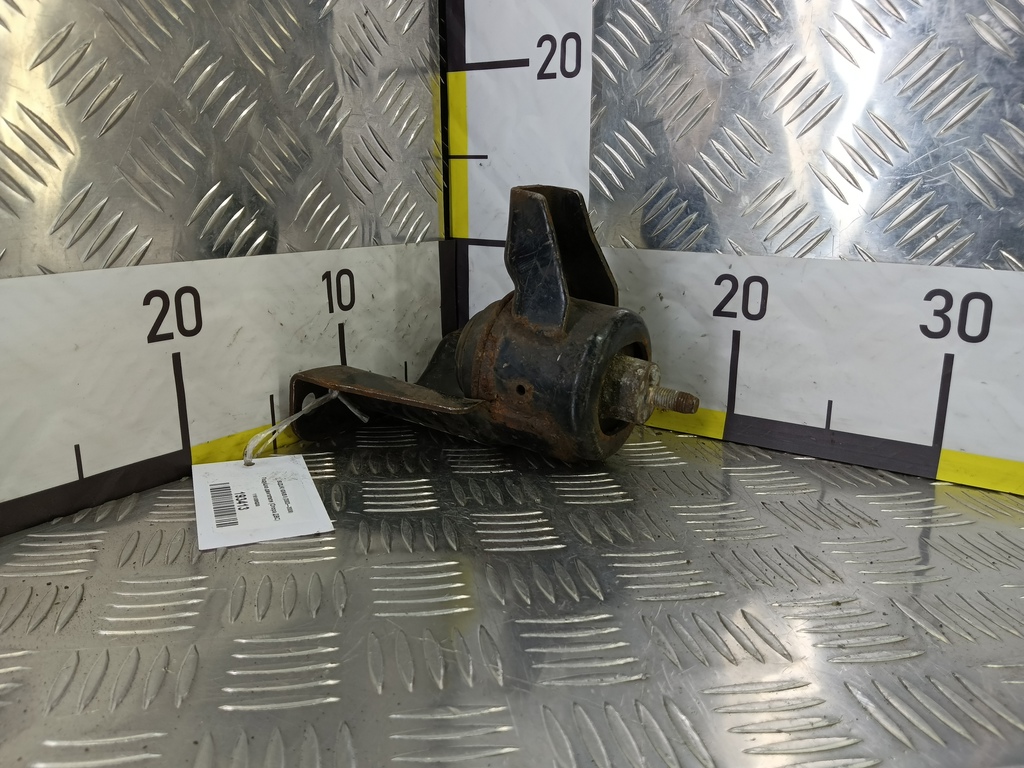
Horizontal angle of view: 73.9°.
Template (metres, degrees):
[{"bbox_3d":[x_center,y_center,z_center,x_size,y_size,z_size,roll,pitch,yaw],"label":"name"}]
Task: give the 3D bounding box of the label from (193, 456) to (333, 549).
[{"bbox_3d":[-0.111,0.049,0.299,0.050,0.003,0.073,-4,21,-26],"label":"label"}]

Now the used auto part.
[{"bbox_3d":[-0.005,-0.031,0.347,0.197,0.136,0.121,11,19,35],"label":"used auto part"}]

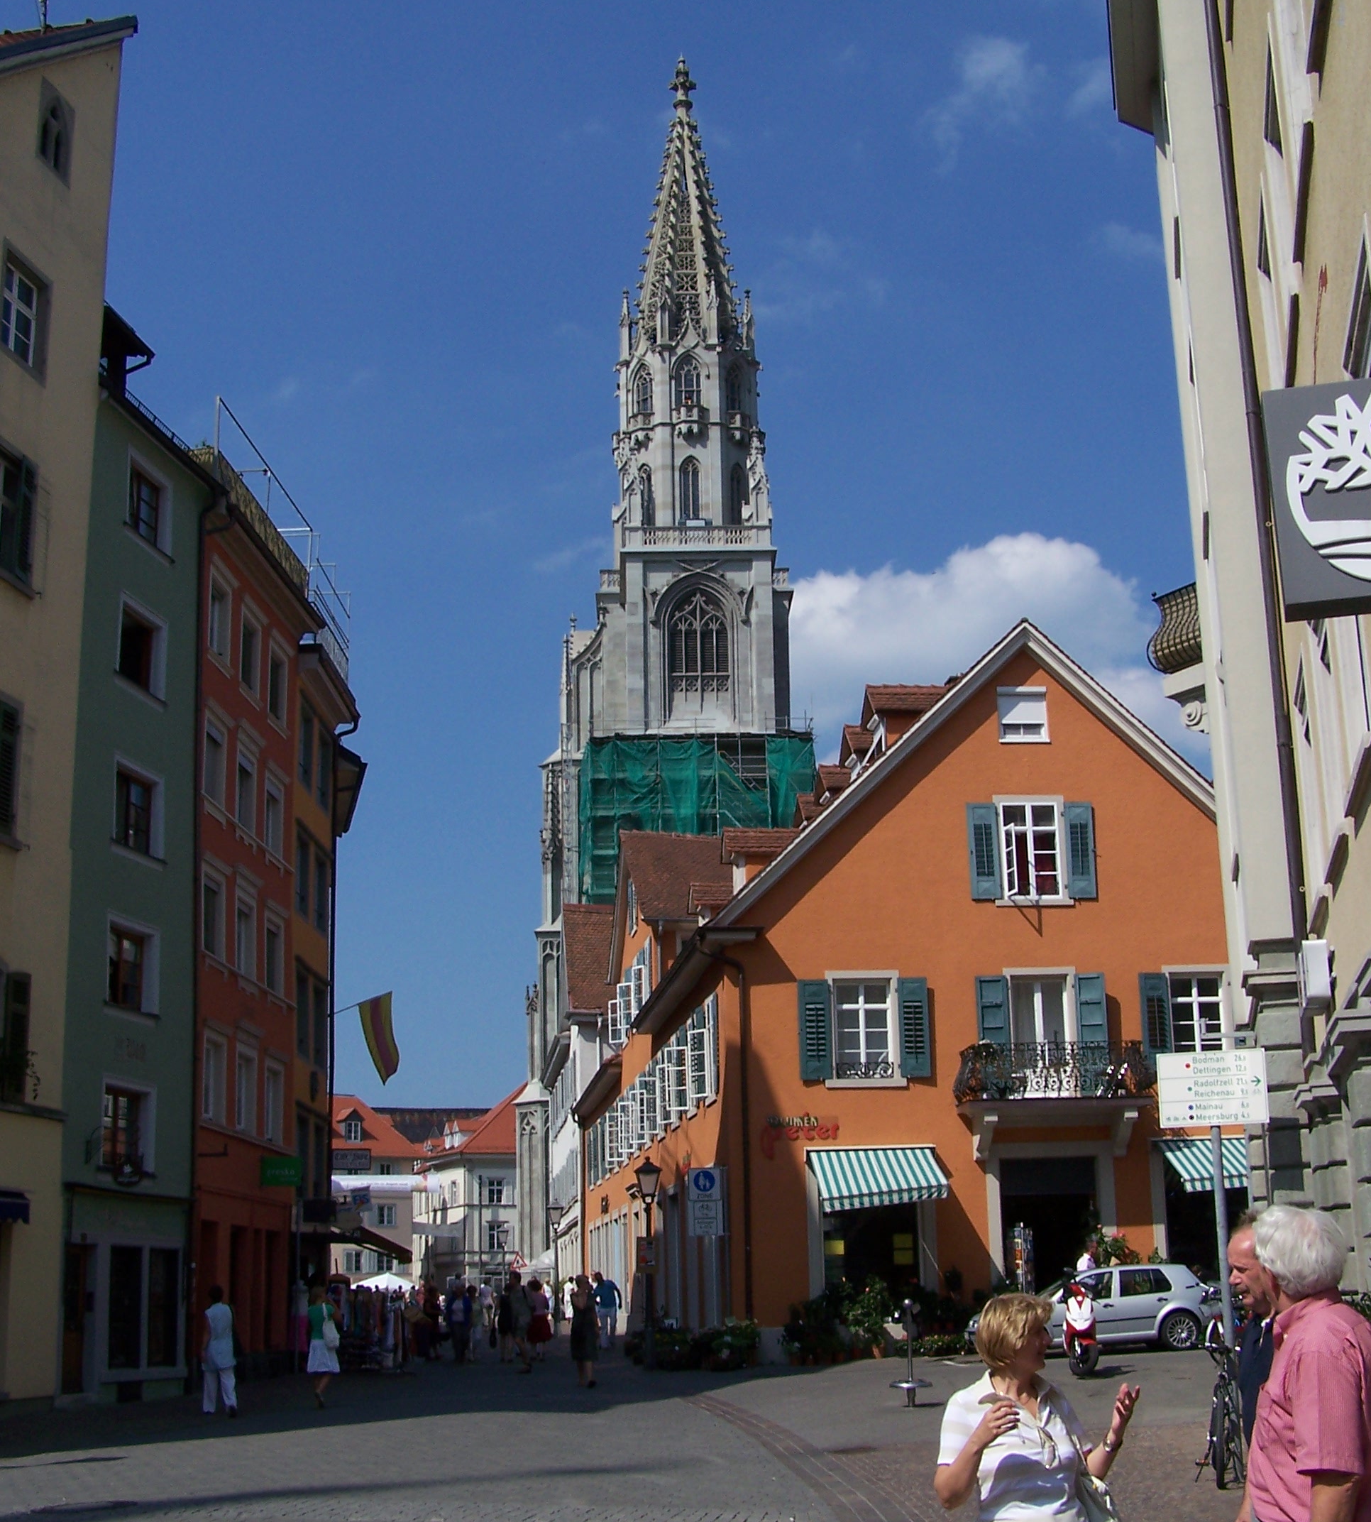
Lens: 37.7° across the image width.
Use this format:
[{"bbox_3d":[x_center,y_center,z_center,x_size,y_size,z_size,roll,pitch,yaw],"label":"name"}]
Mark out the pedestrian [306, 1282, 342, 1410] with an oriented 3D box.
[{"bbox_3d":[-5.151,8.363,28.662,0.520,1.680,0.450,-4,-14,10],"label":"pedestrian"}]

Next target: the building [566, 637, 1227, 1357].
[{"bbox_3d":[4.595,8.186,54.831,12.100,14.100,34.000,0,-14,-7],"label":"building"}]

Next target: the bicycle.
[{"bbox_3d":[3.889,4.651,14.527,0.520,1.070,1.750,-7,-15,19],"label":"bicycle"}]

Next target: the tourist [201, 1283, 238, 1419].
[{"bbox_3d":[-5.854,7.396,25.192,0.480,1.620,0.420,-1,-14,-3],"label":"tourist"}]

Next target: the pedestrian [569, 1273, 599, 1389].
[{"bbox_3d":[-1.514,8.442,29.748,0.460,1.630,0.400,0,-14,-6],"label":"pedestrian"}]

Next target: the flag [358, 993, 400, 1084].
[{"bbox_3d":[-6.898,6.255,45.185,0.950,2.050,0.300,-2,-14,0],"label":"flag"}]

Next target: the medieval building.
[{"bbox_3d":[-0.692,-7.656,120.562,17.500,76.000,20.000,-2,-14,1],"label":"medieval building"}]

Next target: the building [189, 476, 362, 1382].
[{"bbox_3d":[-12.300,3.799,36.840,10.000,14.600,11.800,-2,-14,2],"label":"building"}]

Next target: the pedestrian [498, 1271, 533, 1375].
[{"bbox_3d":[-3.073,10.179,36.440,0.600,1.770,0.500,-2,-14,0],"label":"pedestrian"}]

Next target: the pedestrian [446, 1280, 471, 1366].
[{"bbox_3d":[-4.567,11.324,40.488,0.520,1.620,0.360,0,-14,-6],"label":"pedestrian"}]

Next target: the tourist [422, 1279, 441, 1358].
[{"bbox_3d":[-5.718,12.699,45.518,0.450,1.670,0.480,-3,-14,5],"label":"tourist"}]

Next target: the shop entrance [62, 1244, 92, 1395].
[{"bbox_3d":[-9.327,8.538,30.719,0.250,2.220,1.020,-4,-14,10],"label":"shop entrance"}]

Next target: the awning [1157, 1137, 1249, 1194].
[{"bbox_3d":[10.108,7.443,37.086,2.300,1.040,1.300,0,-14,-6],"label":"awning"}]

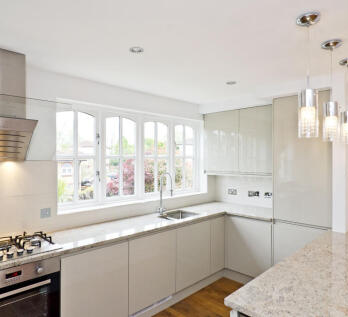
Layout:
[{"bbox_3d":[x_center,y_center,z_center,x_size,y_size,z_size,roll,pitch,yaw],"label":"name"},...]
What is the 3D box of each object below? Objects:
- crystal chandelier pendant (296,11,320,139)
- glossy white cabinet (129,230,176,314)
[{"bbox_3d":[0.798,-0.474,1.492,0.130,0.723,0.130,0,0,-43],"label":"crystal chandelier pendant"},{"bbox_3d":[-0.384,1.099,2.714,0.606,0.692,0.560,0,0,-43],"label":"glossy white cabinet"}]

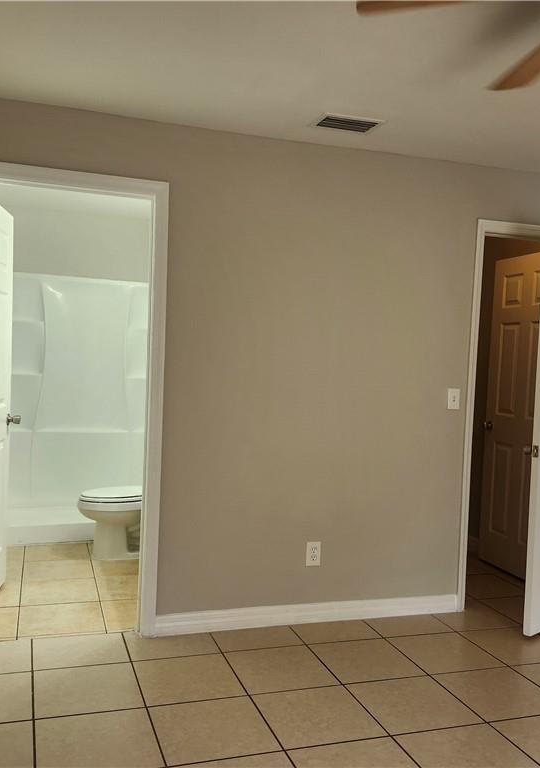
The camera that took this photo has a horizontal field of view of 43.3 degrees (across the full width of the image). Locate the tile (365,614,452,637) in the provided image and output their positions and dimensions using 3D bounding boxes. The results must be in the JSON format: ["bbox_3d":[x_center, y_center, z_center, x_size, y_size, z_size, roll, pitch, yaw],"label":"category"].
[{"bbox_3d":[0.706,1.231,3.454,0.388,0.010,0.238,2,2,-17],"label":"tile"}]

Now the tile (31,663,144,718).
[{"bbox_3d":[-0.727,1.218,2.709,0.402,0.010,0.402,2,2,-18],"label":"tile"}]

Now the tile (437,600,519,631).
[{"bbox_3d":[1.078,1.260,3.705,0.400,0.010,0.400,2,2,-18],"label":"tile"}]

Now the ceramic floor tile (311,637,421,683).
[{"bbox_3d":[0.433,1.251,3.076,0.400,0.010,0.400,2,2,-18],"label":"ceramic floor tile"}]

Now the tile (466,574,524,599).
[{"bbox_3d":[1.326,1.232,4.140,0.395,0.010,0.394,2,2,-17],"label":"tile"}]

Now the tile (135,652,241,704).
[{"bbox_3d":[-0.339,1.230,2.831,0.402,0.010,0.402,2,2,-18],"label":"tile"}]

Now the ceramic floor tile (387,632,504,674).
[{"bbox_3d":[0.805,1.245,3.151,0.389,0.010,0.393,2,2,-17],"label":"ceramic floor tile"}]

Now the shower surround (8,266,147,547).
[{"bbox_3d":[-1.404,0.128,5.177,1.520,1.945,0.820,2,2,-18],"label":"shower surround"}]

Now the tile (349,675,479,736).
[{"bbox_3d":[0.561,1.266,2.689,0.400,0.010,0.400,2,2,-18],"label":"tile"}]

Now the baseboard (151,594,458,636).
[{"bbox_3d":[0.245,1.171,3.480,1.643,0.113,0.015,2,2,-18],"label":"baseboard"}]

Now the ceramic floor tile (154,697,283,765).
[{"bbox_3d":[-0.207,1.248,2.457,0.402,0.010,0.402,2,2,-18],"label":"ceramic floor tile"}]

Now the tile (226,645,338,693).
[{"bbox_3d":[0.046,1.241,2.954,0.402,0.010,0.402,2,2,-18],"label":"tile"}]

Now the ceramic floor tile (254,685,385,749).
[{"bbox_3d":[0.176,1.254,2.567,0.400,0.010,0.400,2,2,-18],"label":"ceramic floor tile"}]

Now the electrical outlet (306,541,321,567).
[{"bbox_3d":[0.223,0.862,3.443,0.072,0.117,0.008,2,2,-18],"label":"electrical outlet"}]

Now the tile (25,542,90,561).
[{"bbox_3d":[-1.404,1.115,4.490,0.397,0.010,0.387,2,2,-17],"label":"tile"}]

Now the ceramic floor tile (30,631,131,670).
[{"bbox_3d":[-0.836,1.186,3.028,0.394,0.010,0.343,2,2,-17],"label":"ceramic floor tile"}]

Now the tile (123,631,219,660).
[{"bbox_3d":[-0.460,1.211,3.173,0.400,0.010,0.320,2,2,-18],"label":"tile"}]

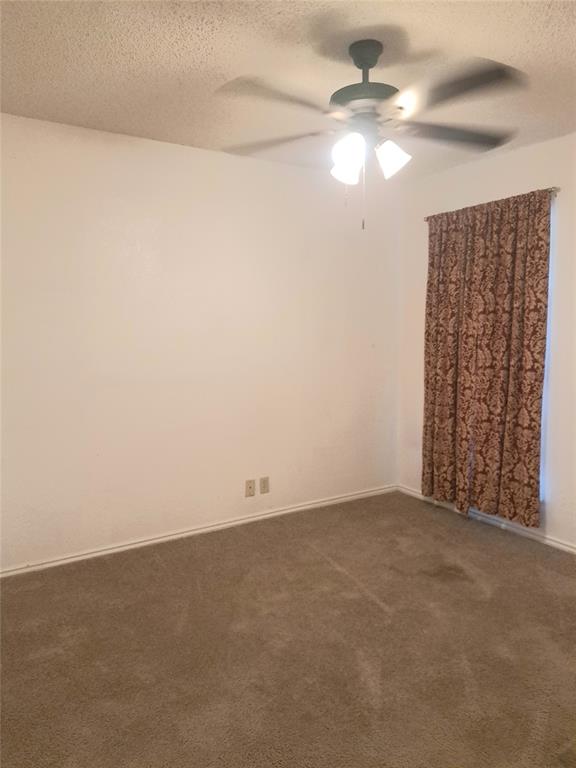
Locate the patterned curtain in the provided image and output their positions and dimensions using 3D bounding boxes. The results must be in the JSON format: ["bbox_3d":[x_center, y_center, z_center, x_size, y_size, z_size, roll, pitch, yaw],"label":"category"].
[{"bbox_3d":[1.273,-0.135,3.557,0.090,2.055,0.965,-4,7,-31],"label":"patterned curtain"}]

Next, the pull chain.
[{"bbox_3d":[0.303,-0.752,2.126,0.011,0.271,0.011,1,6,8],"label":"pull chain"}]

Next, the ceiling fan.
[{"bbox_3d":[0.308,-1.075,2.111,1.290,0.490,1.290,1,6,8],"label":"ceiling fan"}]

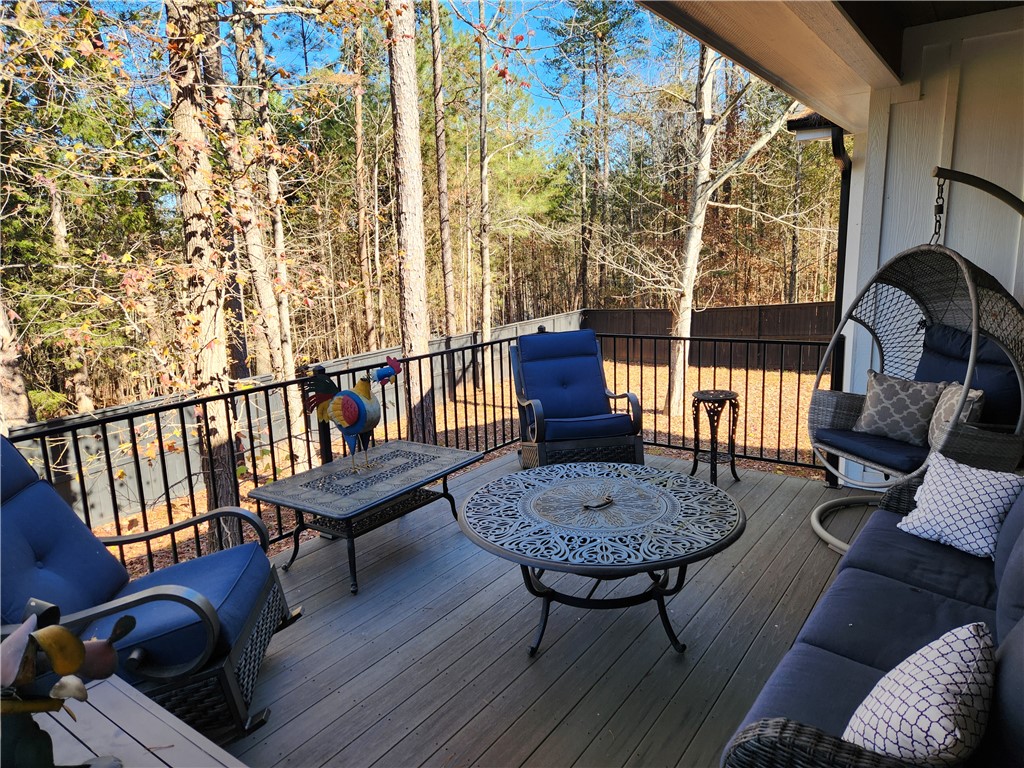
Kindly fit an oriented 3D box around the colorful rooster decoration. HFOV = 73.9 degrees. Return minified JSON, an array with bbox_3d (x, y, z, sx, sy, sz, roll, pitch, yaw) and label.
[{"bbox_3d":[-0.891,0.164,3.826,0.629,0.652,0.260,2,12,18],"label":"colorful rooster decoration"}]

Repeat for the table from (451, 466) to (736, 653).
[{"bbox_3d":[0.386,0.784,3.046,1.216,0.535,1.216,-2,11,0],"label":"table"}]

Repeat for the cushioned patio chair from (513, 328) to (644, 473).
[{"bbox_3d":[0.481,0.129,5.081,0.760,0.970,0.800,-4,12,-12],"label":"cushioned patio chair"}]

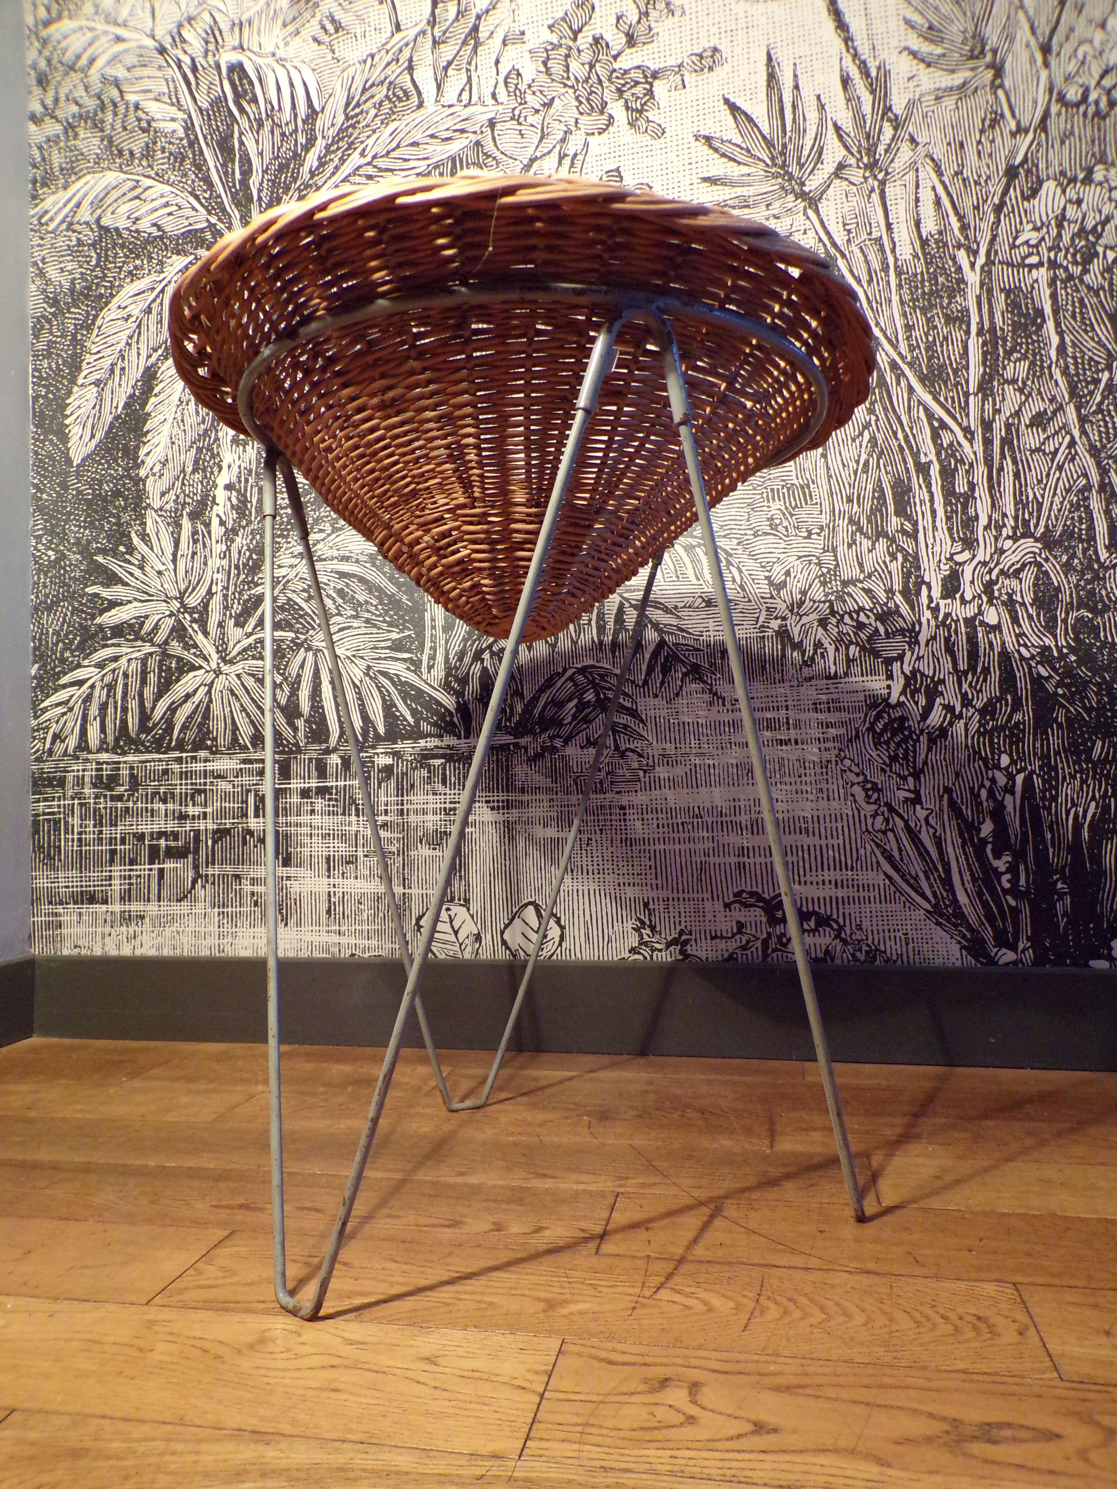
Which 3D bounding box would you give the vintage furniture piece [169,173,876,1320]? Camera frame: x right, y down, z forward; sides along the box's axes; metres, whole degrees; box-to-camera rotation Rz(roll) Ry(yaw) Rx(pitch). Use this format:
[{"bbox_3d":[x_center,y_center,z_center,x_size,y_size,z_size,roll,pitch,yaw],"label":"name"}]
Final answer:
[{"bbox_3d":[-0.017,0.020,0.709,0.473,0.567,0.473,-1,-2,3],"label":"vintage furniture piece"}]

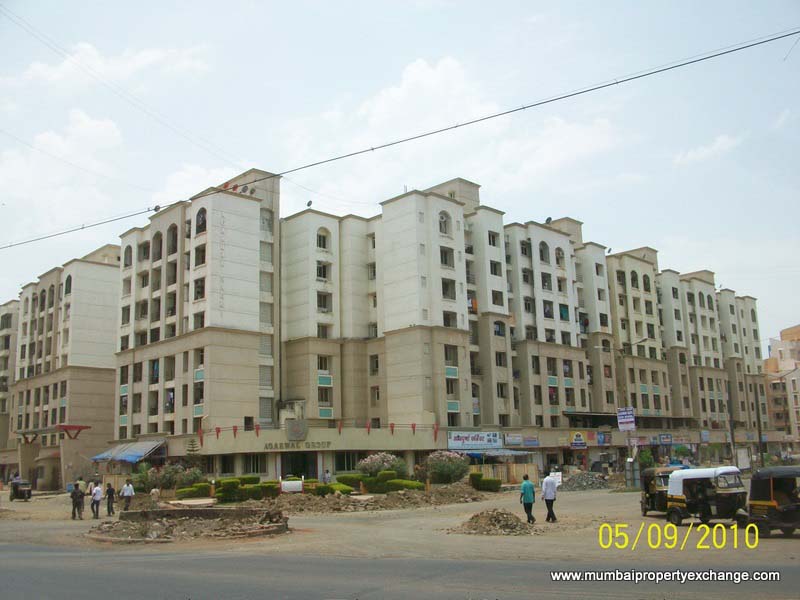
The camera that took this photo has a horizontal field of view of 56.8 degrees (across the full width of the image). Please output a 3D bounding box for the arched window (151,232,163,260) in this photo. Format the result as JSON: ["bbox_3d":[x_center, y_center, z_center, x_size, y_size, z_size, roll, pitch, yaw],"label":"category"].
[{"bbox_3d":[-22.965,-5.098,70.453,0.300,2.950,2.080,10,-17,-44],"label":"arched window"}]

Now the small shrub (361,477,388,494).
[{"bbox_3d":[-1.569,11.850,47.348,1.681,1.068,1.300,-1,-12,-2],"label":"small shrub"}]

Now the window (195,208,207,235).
[{"bbox_3d":[-17.371,-6.972,65.081,0.250,2.280,1.750,10,-17,-44],"label":"window"}]

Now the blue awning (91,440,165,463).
[{"bbox_3d":[-22.852,12.872,62.159,2.300,1.700,8.600,10,-17,-43],"label":"blue awning"}]

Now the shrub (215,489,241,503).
[{"bbox_3d":[-10.240,11.600,43.897,1.602,0.797,1.200,1,-12,-13],"label":"shrub"}]

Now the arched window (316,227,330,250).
[{"bbox_3d":[-7.160,-5.706,68.938,1.650,2.200,0.300,10,-17,-43],"label":"arched window"}]

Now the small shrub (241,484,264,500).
[{"bbox_3d":[-9.035,11.792,45.300,1.400,0.950,1.200,-1,-12,0],"label":"small shrub"}]

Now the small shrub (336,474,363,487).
[{"bbox_3d":[-3.688,13.254,54.000,1.600,1.000,1.300,-2,-12,0],"label":"small shrub"}]

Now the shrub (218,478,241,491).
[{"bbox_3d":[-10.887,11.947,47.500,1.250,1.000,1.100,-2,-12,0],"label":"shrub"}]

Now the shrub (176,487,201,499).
[{"bbox_3d":[-13.814,12.606,48.300,1.500,0.800,1.150,-1,-12,0],"label":"shrub"}]

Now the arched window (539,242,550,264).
[{"bbox_3d":[14.992,-4.916,76.513,1.741,2.292,0.300,10,-16,-44],"label":"arched window"}]

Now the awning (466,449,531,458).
[{"bbox_3d":[8.065,12.636,61.175,5.920,0.650,2.400,10,-17,-44],"label":"awning"}]

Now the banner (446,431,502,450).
[{"bbox_3d":[6.512,11.838,62.282,7.130,1.390,0.150,10,-17,-44],"label":"banner"}]

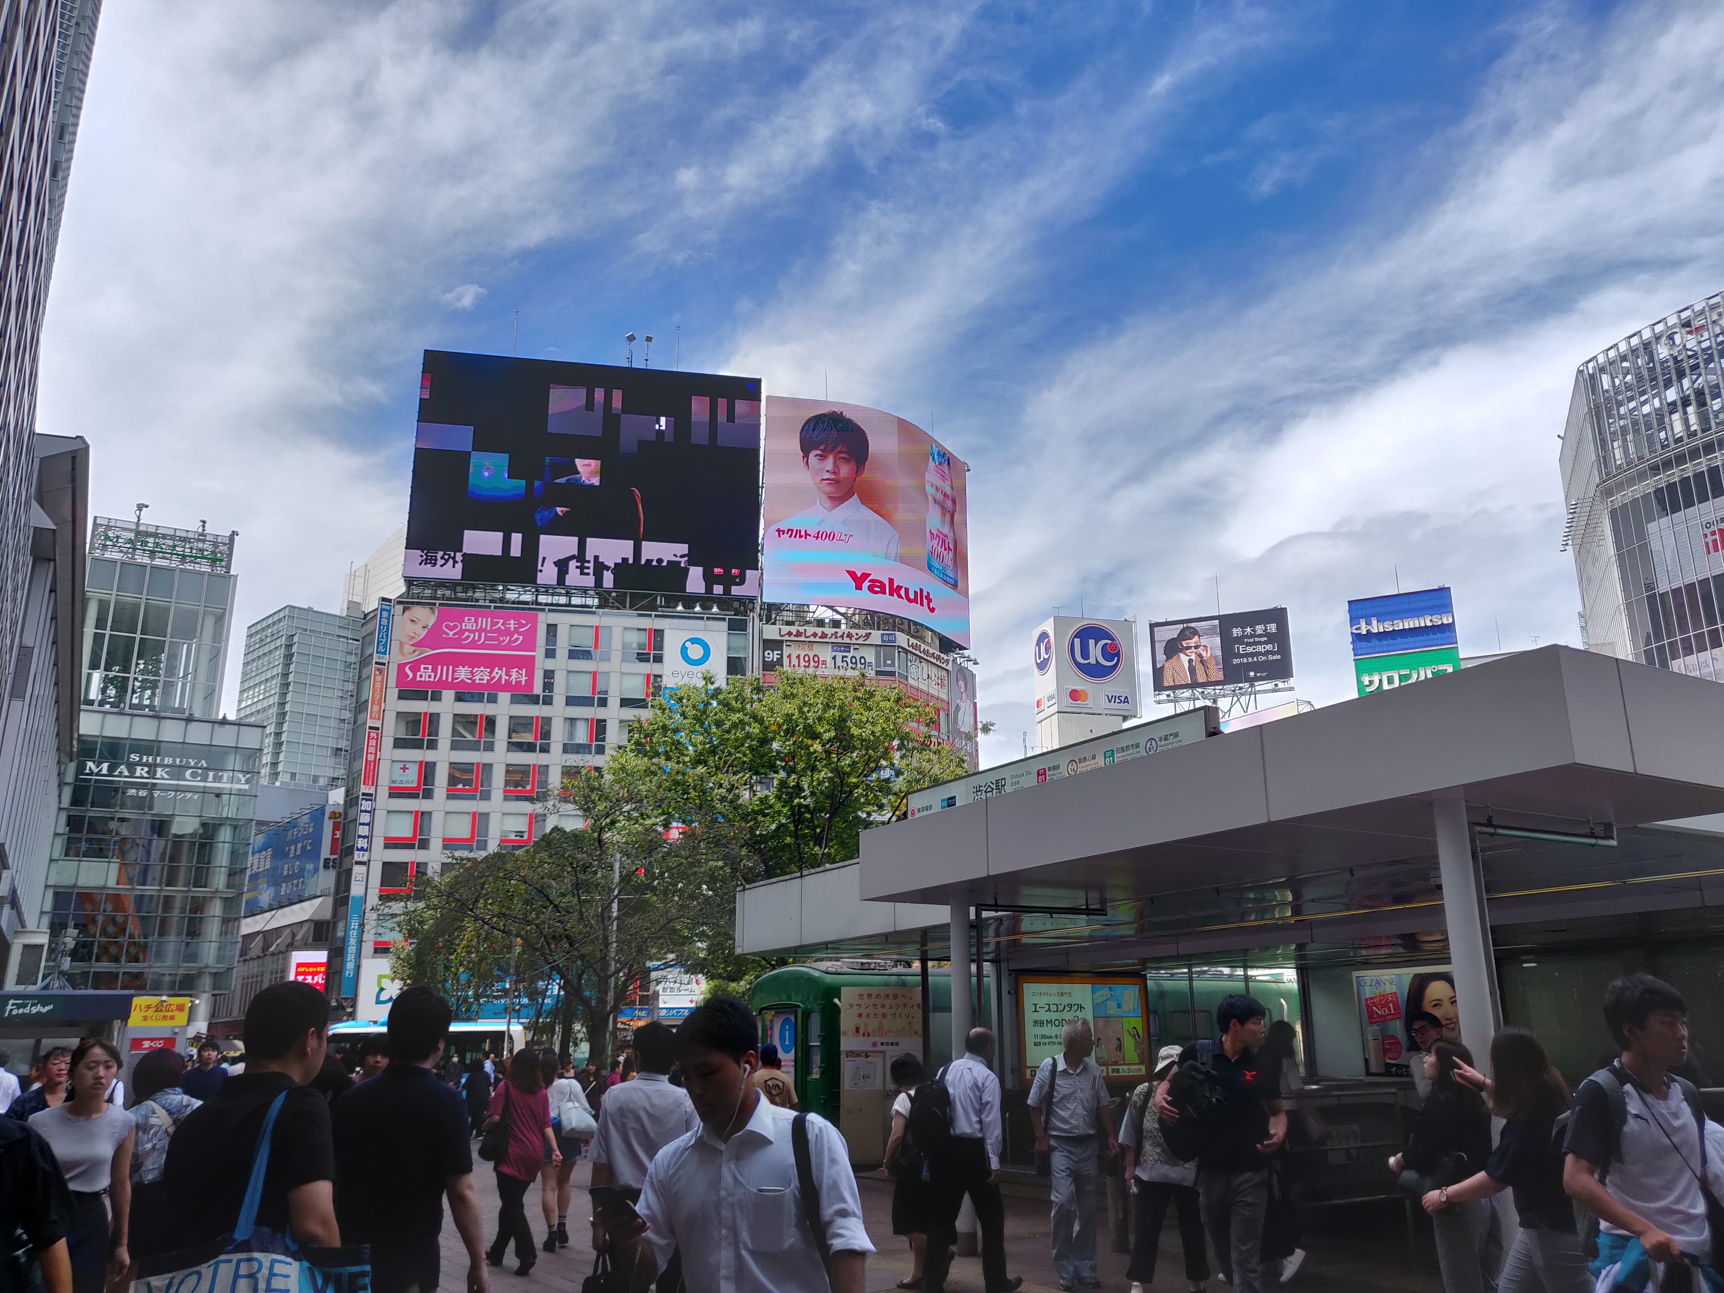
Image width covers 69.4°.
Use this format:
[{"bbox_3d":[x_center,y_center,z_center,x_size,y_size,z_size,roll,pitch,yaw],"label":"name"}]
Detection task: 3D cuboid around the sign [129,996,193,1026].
[{"bbox_3d":[-17.127,8.922,30.381,1.261,0.655,0.120,6,-18,-21],"label":"sign"}]

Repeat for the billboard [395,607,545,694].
[{"bbox_3d":[-26.835,0.273,85.086,9.055,5.711,0.300,3,-17,-11],"label":"billboard"}]

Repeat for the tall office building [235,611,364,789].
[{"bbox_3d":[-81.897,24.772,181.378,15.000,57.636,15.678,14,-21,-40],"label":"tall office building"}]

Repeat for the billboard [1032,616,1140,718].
[{"bbox_3d":[27.845,3.350,154.560,10.343,11.879,6.380,4,-17,-13],"label":"billboard"}]

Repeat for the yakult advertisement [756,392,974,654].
[{"bbox_3d":[1.785,-9.638,97.796,20.777,16.600,4.331,11,-20,-35],"label":"yakult advertisement"}]

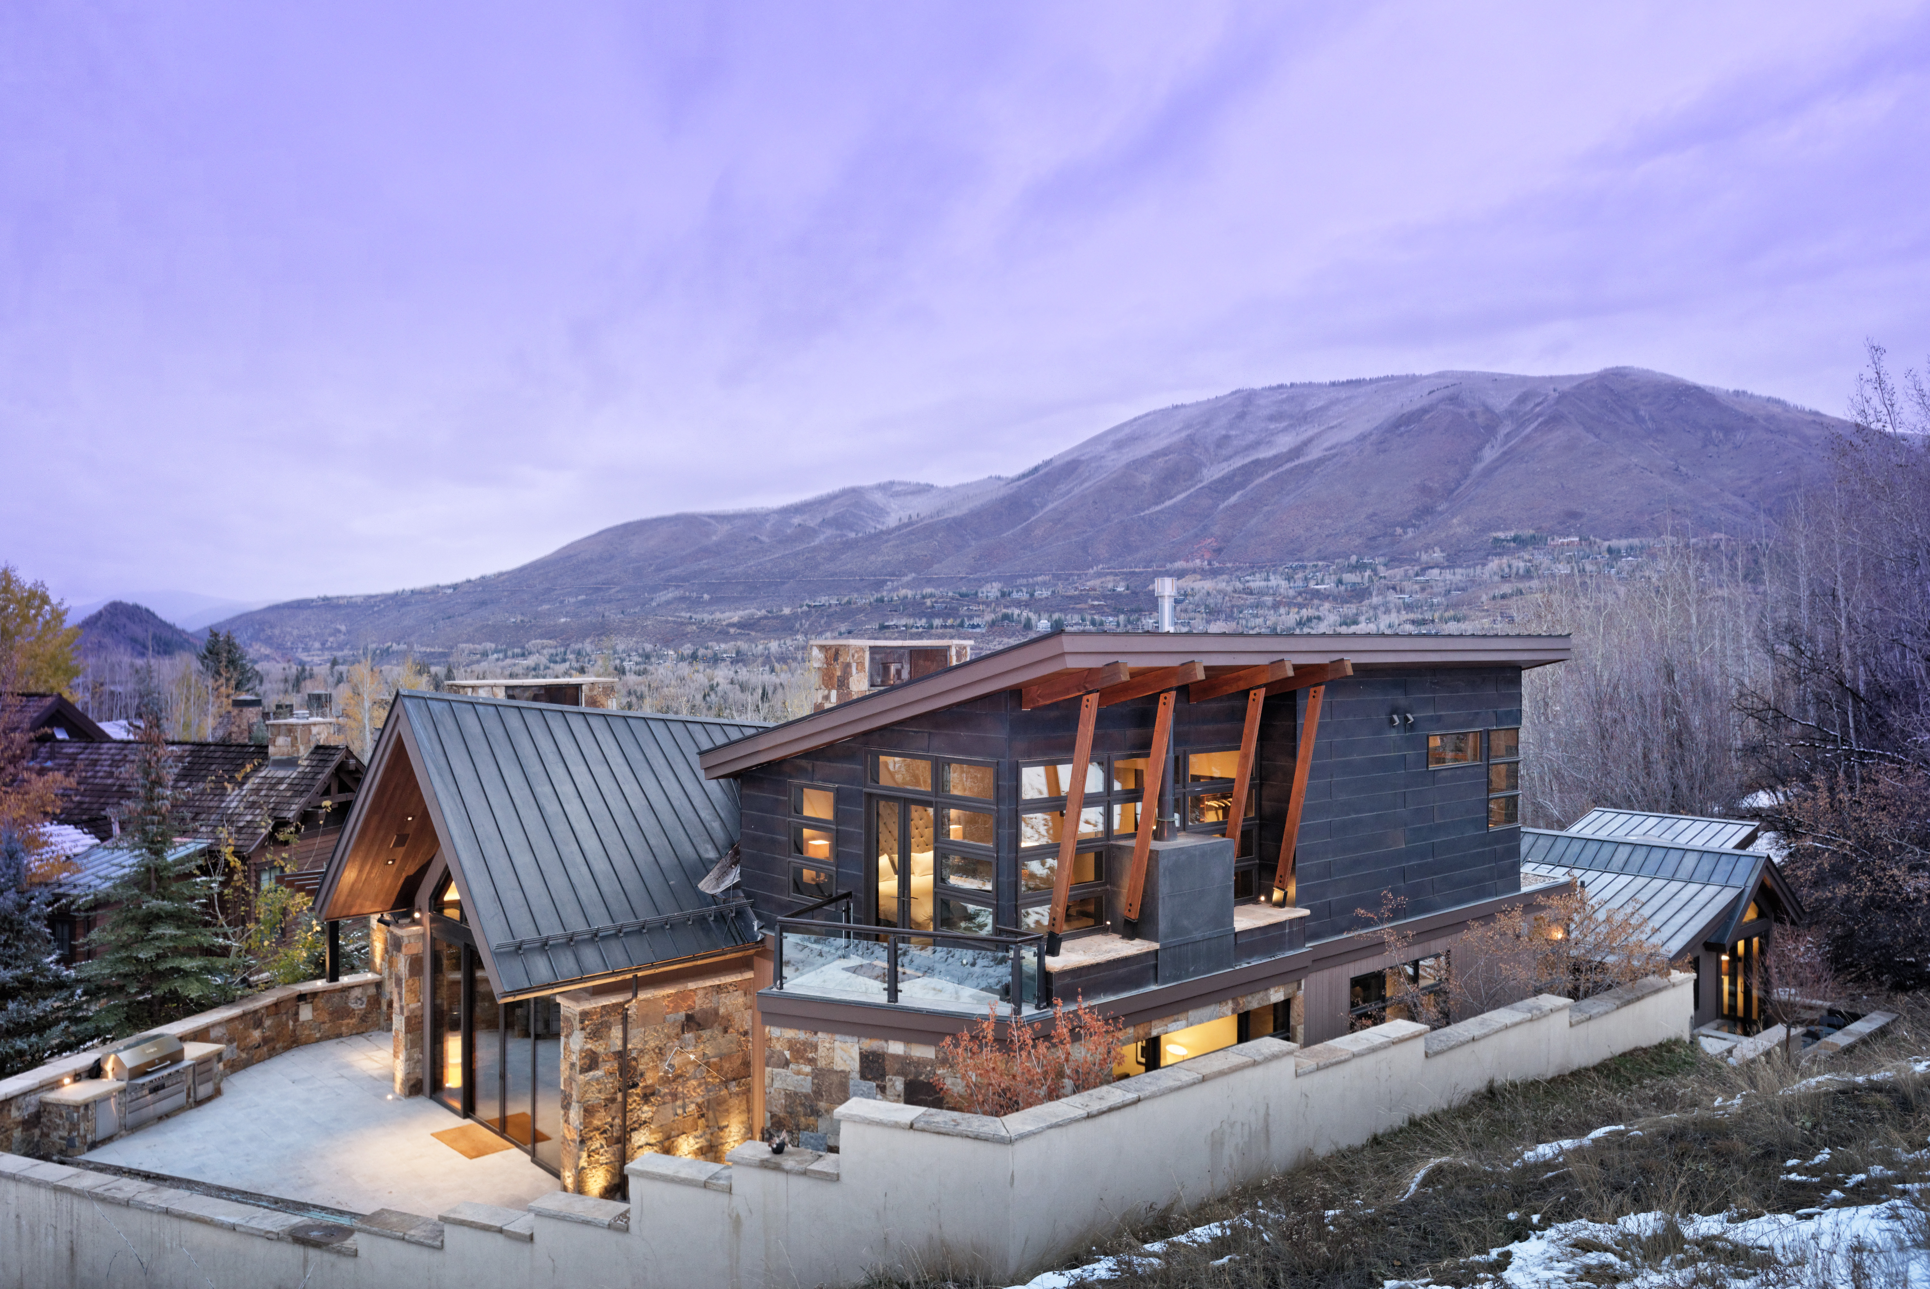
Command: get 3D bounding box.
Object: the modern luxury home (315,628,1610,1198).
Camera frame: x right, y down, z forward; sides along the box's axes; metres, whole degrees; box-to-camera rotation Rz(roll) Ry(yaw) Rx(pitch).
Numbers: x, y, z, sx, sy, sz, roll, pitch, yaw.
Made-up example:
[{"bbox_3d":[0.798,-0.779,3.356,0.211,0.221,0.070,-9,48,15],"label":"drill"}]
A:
[{"bbox_3d":[0.190,3.950,25.700,19.000,8.300,14.900,0,0,-42],"label":"modern luxury home"}]

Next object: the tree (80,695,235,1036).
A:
[{"bbox_3d":[-16.000,4.500,27.600,3.200,7.000,3.200,0,0,0],"label":"tree"}]

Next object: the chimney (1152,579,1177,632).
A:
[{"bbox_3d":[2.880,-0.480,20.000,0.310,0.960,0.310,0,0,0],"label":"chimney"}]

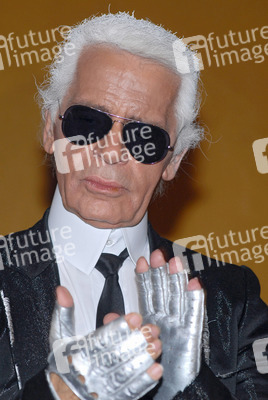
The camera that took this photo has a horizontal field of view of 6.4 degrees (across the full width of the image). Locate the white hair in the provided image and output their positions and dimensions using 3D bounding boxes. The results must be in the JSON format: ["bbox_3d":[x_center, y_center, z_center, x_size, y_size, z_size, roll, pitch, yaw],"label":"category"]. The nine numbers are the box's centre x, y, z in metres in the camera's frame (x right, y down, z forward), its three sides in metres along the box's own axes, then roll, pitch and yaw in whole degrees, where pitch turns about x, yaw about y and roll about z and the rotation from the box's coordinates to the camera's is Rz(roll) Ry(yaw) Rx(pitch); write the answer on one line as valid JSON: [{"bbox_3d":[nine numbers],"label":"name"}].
[{"bbox_3d":[-0.007,-0.137,2.980,0.205,0.185,0.220,16,1,-2],"label":"white hair"}]

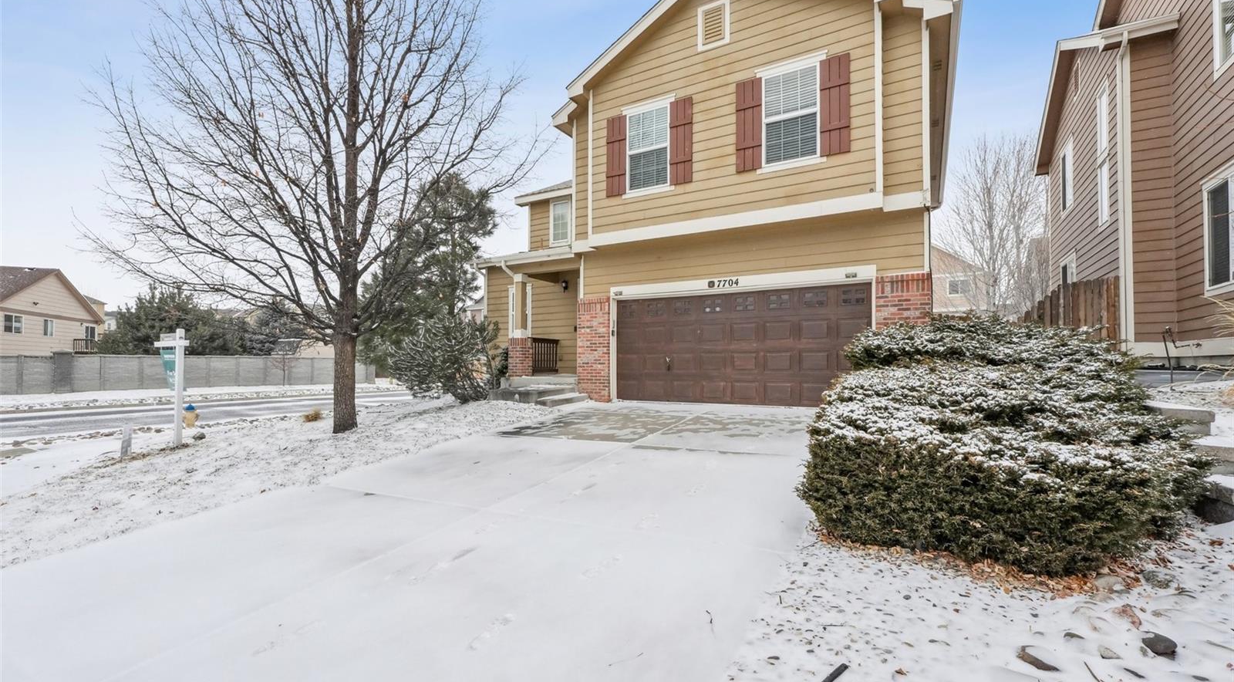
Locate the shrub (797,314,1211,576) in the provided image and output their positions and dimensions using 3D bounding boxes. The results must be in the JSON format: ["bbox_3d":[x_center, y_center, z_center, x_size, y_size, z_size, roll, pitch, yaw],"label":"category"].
[{"bbox_3d":[2.971,0.518,4.097,2.260,1.600,3.300,-1,-1,31],"label":"shrub"}]

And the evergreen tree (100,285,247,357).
[{"bbox_3d":[-28.662,-0.480,33.500,7.400,6.326,7.000,-1,-1,31],"label":"evergreen tree"}]

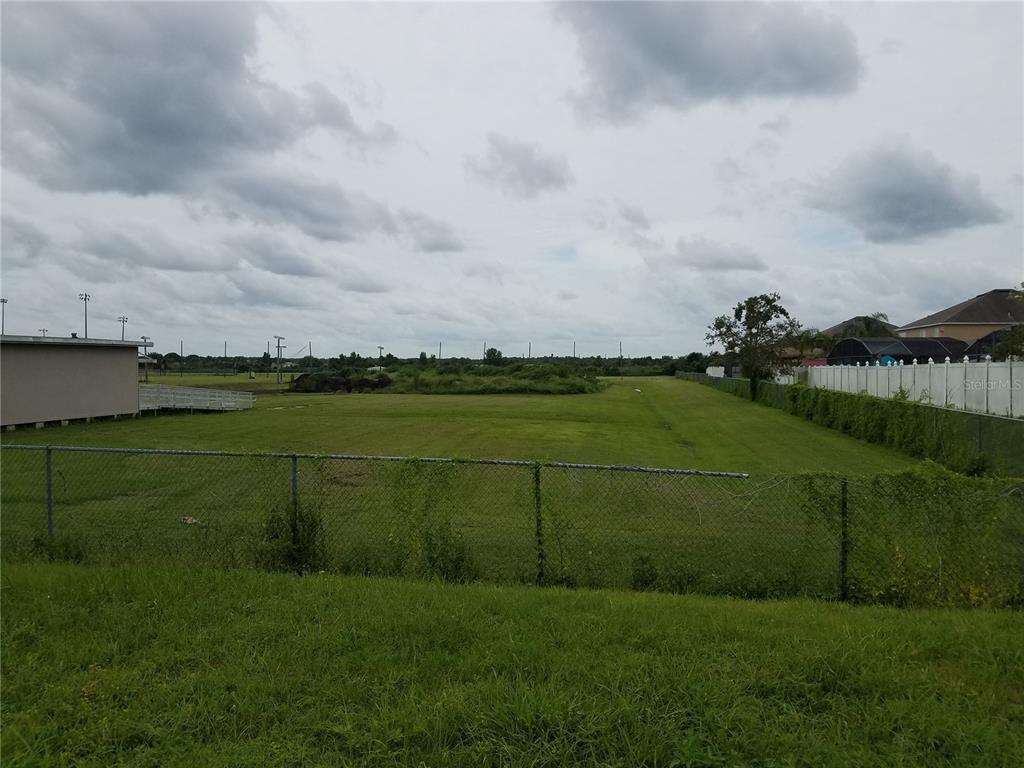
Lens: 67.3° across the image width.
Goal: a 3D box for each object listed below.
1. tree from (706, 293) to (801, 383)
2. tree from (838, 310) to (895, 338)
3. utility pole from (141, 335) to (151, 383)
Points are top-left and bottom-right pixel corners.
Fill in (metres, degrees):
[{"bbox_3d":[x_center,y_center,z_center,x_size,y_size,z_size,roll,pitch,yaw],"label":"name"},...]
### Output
[{"bbox_3d":[14.850,-2.280,47.300,5.800,6.700,5.500,0,1,9],"label":"tree"},{"bbox_3d":[30.880,-3.050,67.000,4.900,6.800,4.800,0,1,9],"label":"tree"},{"bbox_3d":[-46.640,-3.080,98.000,1.200,6.200,0.450,0,1,9],"label":"utility pole"}]

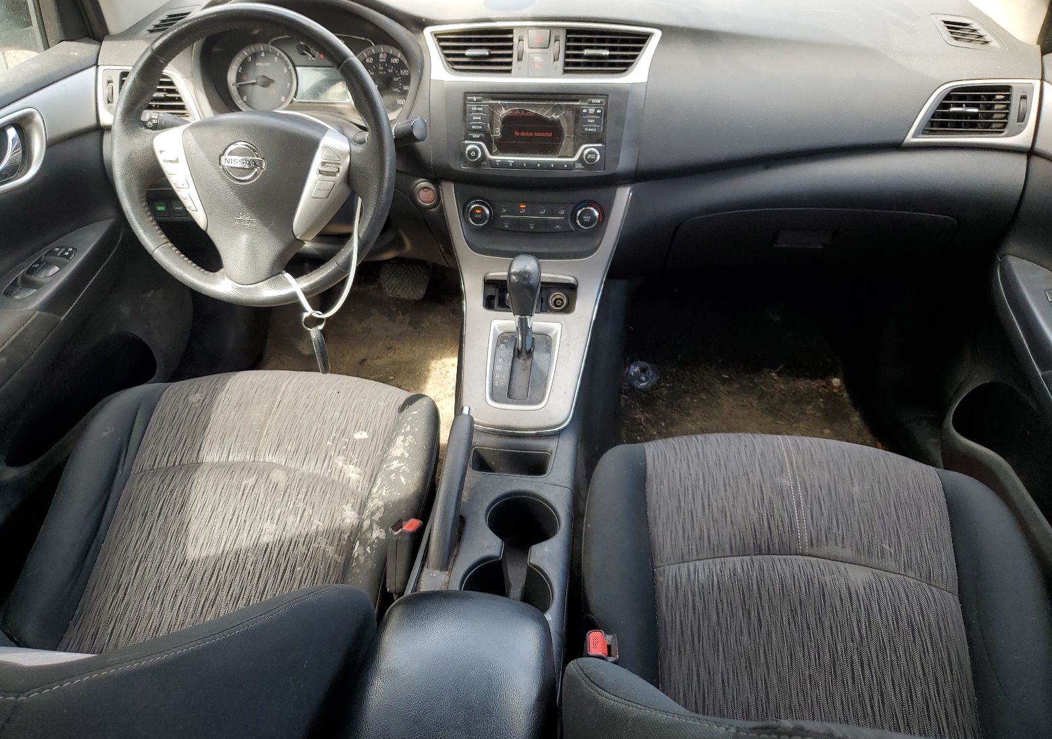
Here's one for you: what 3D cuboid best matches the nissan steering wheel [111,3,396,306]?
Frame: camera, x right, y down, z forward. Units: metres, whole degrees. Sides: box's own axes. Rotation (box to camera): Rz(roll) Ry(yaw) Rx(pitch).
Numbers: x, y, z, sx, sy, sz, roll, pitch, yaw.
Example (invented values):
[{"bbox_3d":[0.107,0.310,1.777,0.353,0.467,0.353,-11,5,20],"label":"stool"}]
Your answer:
[{"bbox_3d":[-0.346,-0.273,1.034,0.375,0.375,0.105,4,10,4],"label":"nissan steering wheel"}]

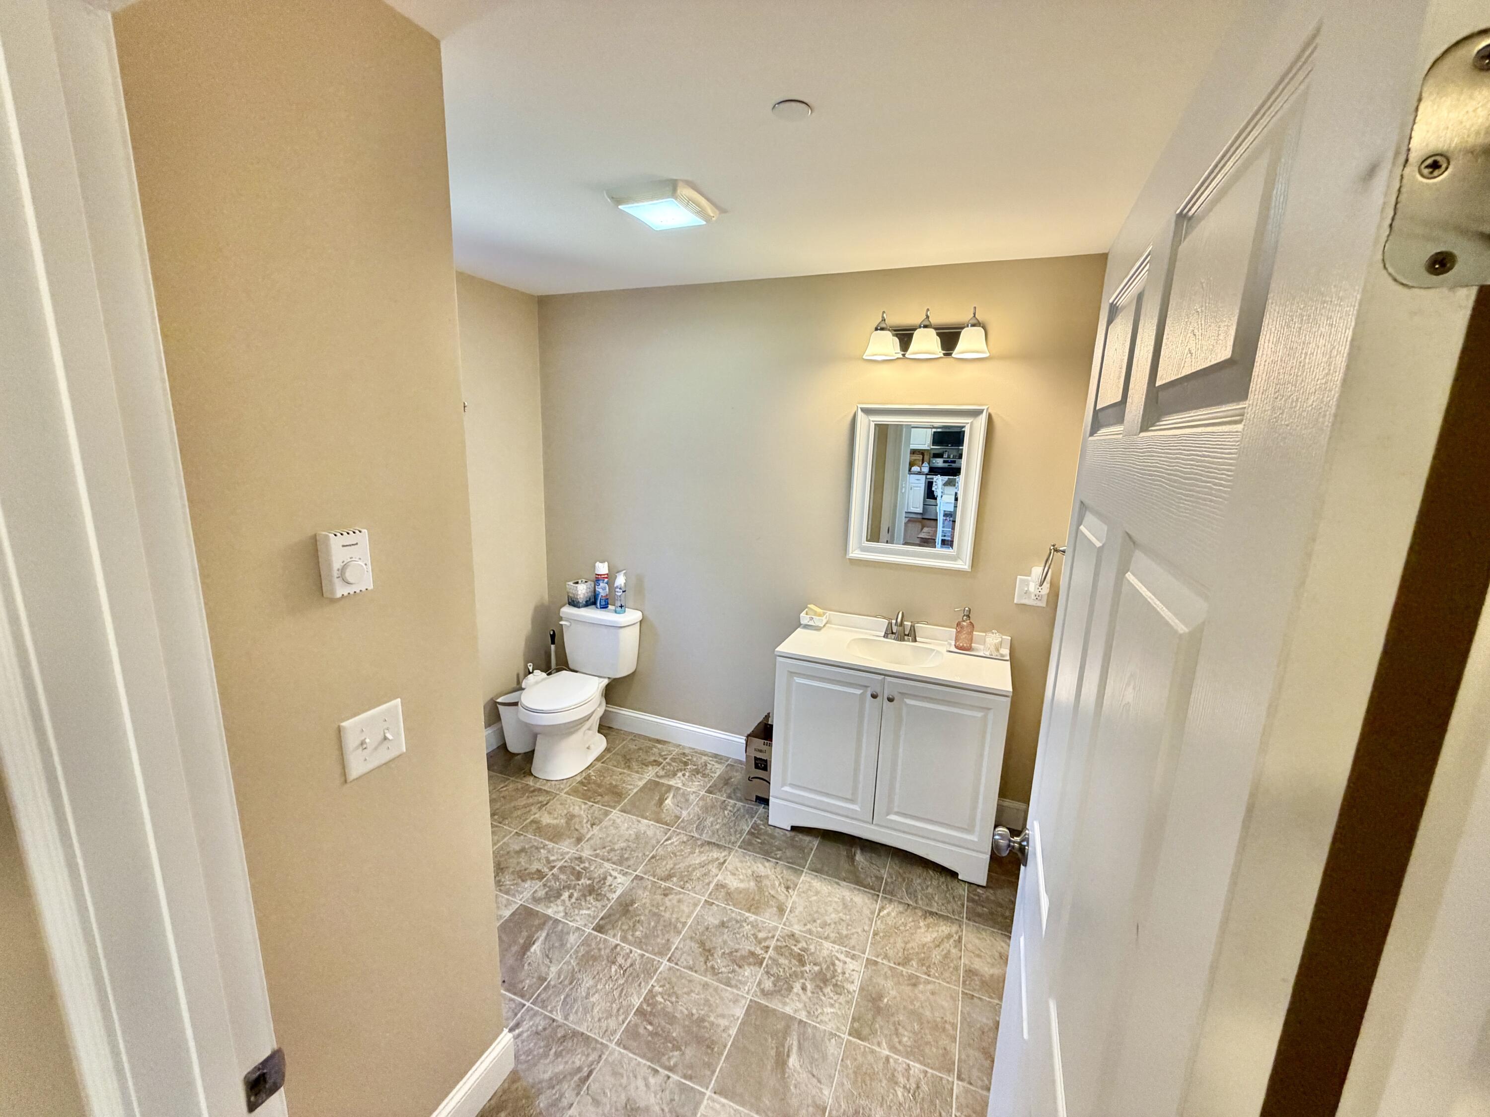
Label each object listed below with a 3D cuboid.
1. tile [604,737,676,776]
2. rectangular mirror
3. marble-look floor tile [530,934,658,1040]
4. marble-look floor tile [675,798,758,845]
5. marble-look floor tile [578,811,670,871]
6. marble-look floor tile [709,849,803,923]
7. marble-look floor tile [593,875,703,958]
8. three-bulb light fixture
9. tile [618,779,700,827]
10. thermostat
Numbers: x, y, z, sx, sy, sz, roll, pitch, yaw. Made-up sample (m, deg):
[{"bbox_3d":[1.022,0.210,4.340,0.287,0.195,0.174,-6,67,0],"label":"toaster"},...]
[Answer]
[{"bbox_3d":[-0.561,1.074,3.264,0.302,0.010,0.302,7,13,22],"label":"tile"},{"bbox_3d":[0.733,-0.310,2.612,0.534,0.680,0.028,7,13,22],"label":"rectangular mirror"},{"bbox_3d":[-0.463,1.361,1.925,0.297,0.010,0.297,7,13,21],"label":"marble-look floor tile"},{"bbox_3d":[-0.114,1.194,2.754,0.297,0.010,0.297,7,13,21],"label":"marble-look floor tile"},{"bbox_3d":[-0.513,1.220,2.597,0.302,0.010,0.302,7,13,22],"label":"marble-look floor tile"},{"bbox_3d":[0.051,1.283,2.361,0.300,0.010,0.300,7,13,22],"label":"marble-look floor tile"},{"bbox_3d":[-0.346,1.306,2.201,0.297,0.010,0.297,7,13,21],"label":"marble-look floor tile"},{"bbox_3d":[0.728,-0.896,2.408,0.487,0.188,0.183,7,13,22],"label":"three-bulb light fixture"},{"bbox_3d":[-0.395,1.158,2.861,0.300,0.010,0.300,7,13,22],"label":"tile"},{"bbox_3d":[-0.703,0.008,1.064,0.038,0.111,0.068,7,13,22],"label":"thermostat"}]

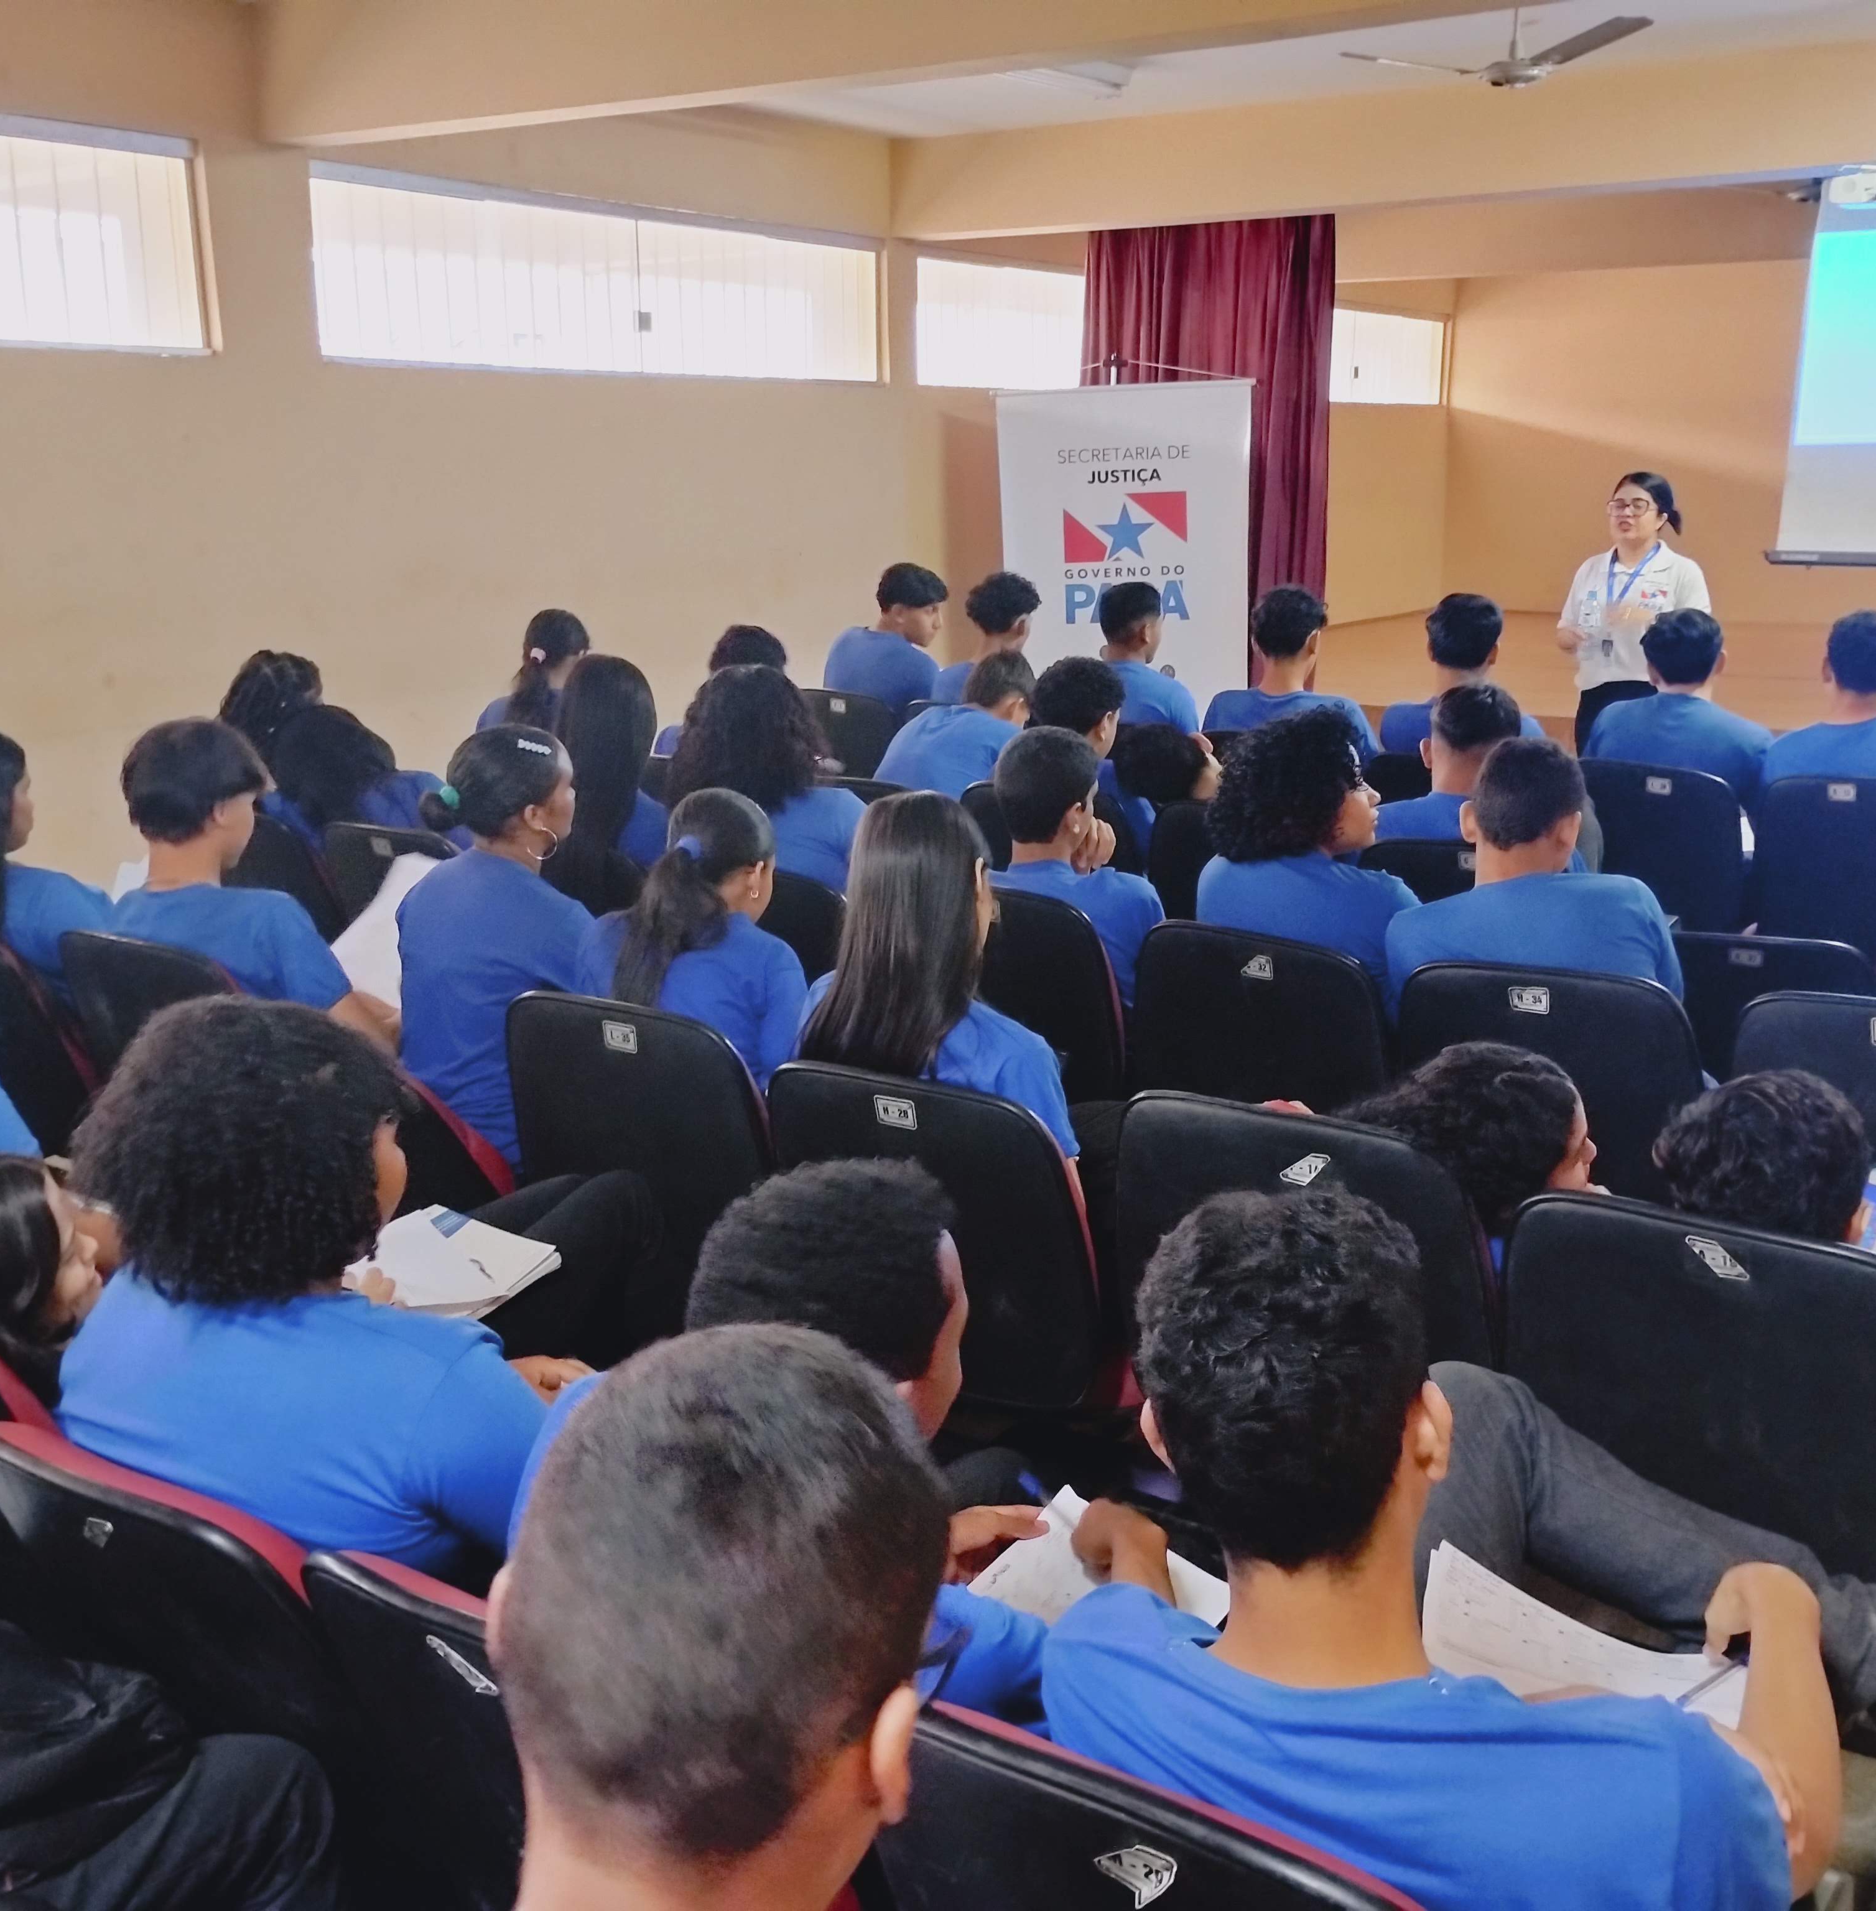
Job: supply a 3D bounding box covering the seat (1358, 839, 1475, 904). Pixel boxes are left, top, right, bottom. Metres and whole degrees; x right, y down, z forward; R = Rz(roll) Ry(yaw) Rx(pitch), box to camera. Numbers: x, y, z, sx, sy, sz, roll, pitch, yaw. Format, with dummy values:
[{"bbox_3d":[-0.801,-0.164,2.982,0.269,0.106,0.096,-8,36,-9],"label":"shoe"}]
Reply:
[{"bbox_3d":[1.263,0.134,4.558,0.550,0.890,0.650,8,16,33],"label":"seat"}]

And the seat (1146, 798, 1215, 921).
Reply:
[{"bbox_3d":[0.835,0.032,4.911,0.530,0.875,0.620,8,16,31],"label":"seat"}]

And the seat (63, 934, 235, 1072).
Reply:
[{"bbox_3d":[-1.199,0.335,3.894,0.520,0.895,0.620,8,16,31],"label":"seat"}]

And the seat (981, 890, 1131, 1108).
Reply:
[{"bbox_3d":[0.296,0.261,4.141,0.520,0.895,0.620,8,16,31],"label":"seat"}]

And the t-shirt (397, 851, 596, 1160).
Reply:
[{"bbox_3d":[-0.688,0.070,3.448,0.430,0.570,0.290,10,17,38],"label":"t-shirt"}]

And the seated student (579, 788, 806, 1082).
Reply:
[{"bbox_3d":[-0.241,0.284,3.407,0.460,1.180,0.740,9,17,35],"label":"seated student"}]

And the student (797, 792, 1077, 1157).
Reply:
[{"bbox_3d":[0.210,0.318,3.181,0.460,1.235,0.740,8,16,31],"label":"student"}]

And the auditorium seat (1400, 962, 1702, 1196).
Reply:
[{"bbox_3d":[1.083,0.392,3.498,0.550,0.890,0.650,7,16,30],"label":"auditorium seat"}]

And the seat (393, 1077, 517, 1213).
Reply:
[{"bbox_3d":[-0.755,0.405,3.626,0.560,0.870,0.620,8,16,31],"label":"seat"}]

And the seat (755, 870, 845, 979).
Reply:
[{"bbox_3d":[-0.232,0.199,4.291,0.530,0.875,0.620,8,17,32],"label":"seat"}]

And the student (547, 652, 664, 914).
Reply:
[{"bbox_3d":[-0.575,-0.065,4.610,0.460,1.237,0.750,8,17,32],"label":"student"}]

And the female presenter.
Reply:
[{"bbox_3d":[2.174,-0.717,6.501,0.480,1.586,0.360,6,16,25],"label":"female presenter"}]

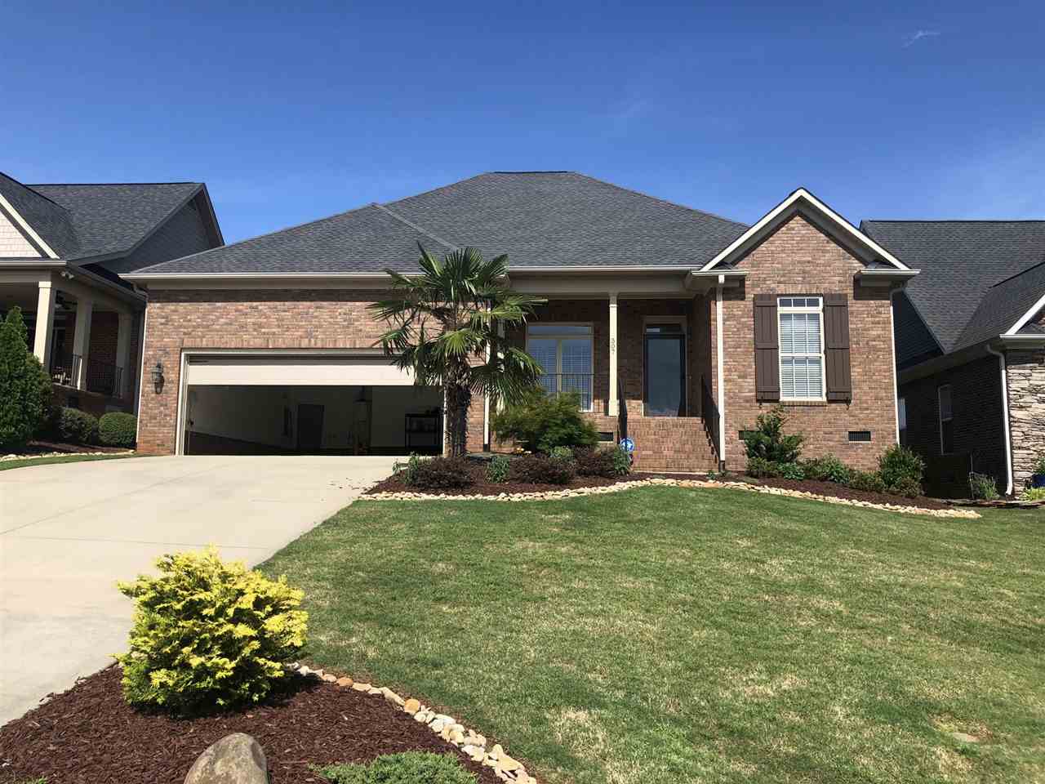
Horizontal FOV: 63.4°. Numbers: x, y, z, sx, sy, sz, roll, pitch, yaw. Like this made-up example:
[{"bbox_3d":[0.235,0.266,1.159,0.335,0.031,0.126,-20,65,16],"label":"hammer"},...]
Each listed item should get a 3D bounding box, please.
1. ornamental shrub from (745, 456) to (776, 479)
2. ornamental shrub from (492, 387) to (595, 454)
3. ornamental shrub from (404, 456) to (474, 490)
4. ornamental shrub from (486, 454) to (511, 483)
[{"bbox_3d":[4.395,1.395,15.613,0.573,0.421,0.544,0,-8,3],"label":"ornamental shrub"},{"bbox_3d":[0.438,0.597,16.474,2.068,1.310,1.862,0,-8,3],"label":"ornamental shrub"},{"bbox_3d":[-1.085,1.054,10.944,0.905,0.447,0.850,0,-8,4],"label":"ornamental shrub"},{"bbox_3d":[-0.389,1.246,13.657,0.422,0.473,0.422,0,-8,3],"label":"ornamental shrub"}]

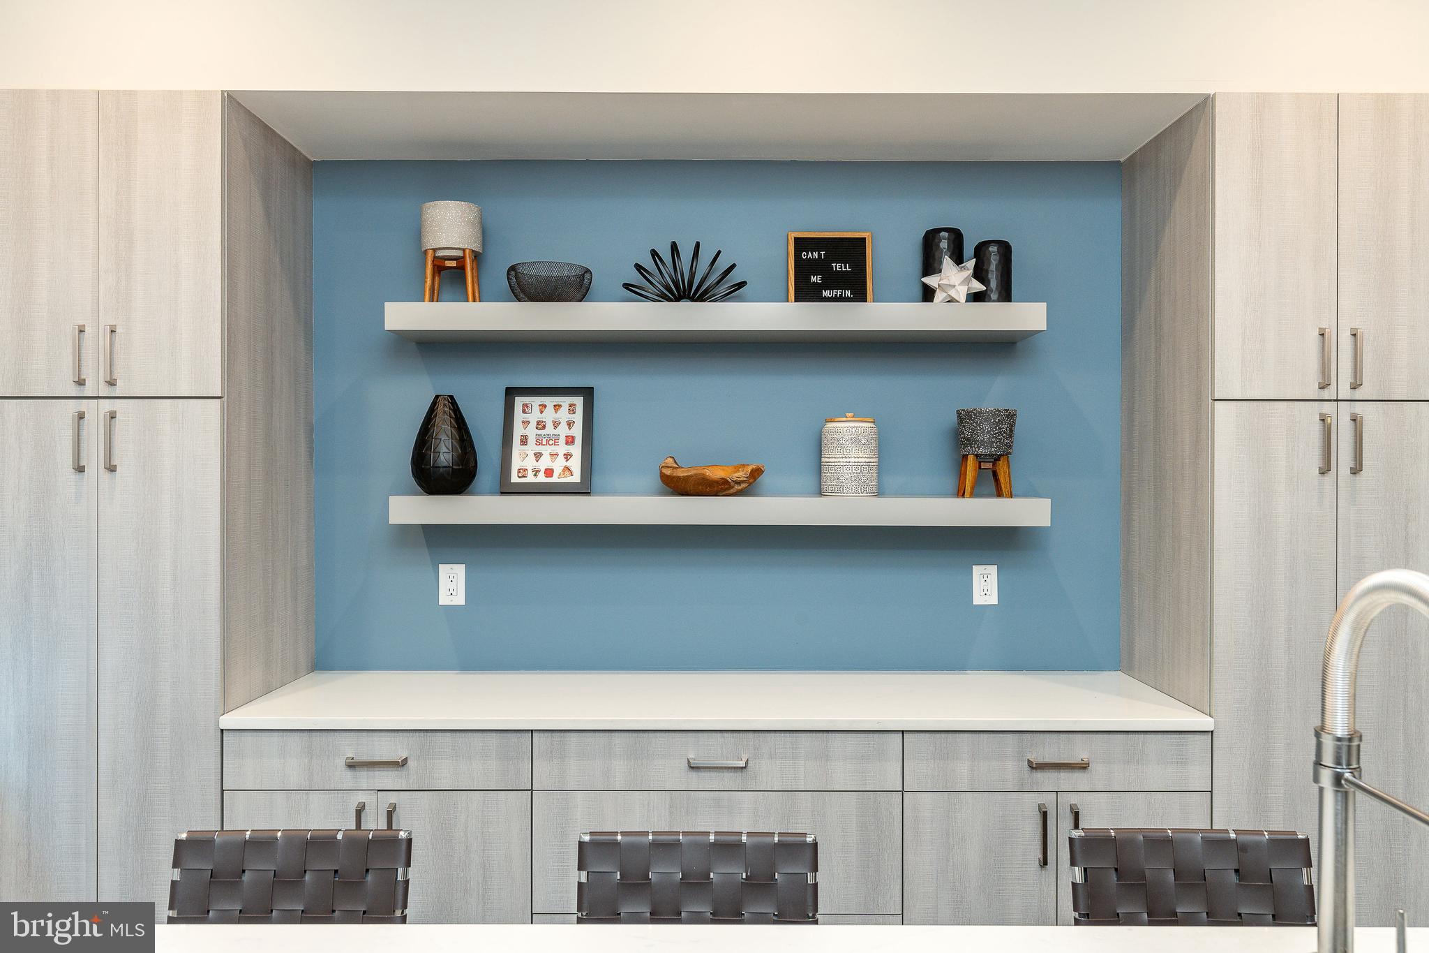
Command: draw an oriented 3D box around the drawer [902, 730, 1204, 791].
[{"bbox_3d":[0.846,0.704,2.950,0.759,0.150,0.460,0,0,0],"label":"drawer"}]

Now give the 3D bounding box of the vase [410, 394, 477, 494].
[{"bbox_3d":[-0.779,-0.089,3.210,0.192,0.289,0.192,0,0,0],"label":"vase"}]

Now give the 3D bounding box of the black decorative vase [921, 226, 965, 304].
[{"bbox_3d":[0.667,-0.599,3.240,0.120,0.238,0.120,0,0,0],"label":"black decorative vase"}]

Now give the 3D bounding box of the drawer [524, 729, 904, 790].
[{"bbox_3d":[0.009,0.697,2.962,0.908,0.149,0.500,0,0,0],"label":"drawer"}]

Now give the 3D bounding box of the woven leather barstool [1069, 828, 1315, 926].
[{"bbox_3d":[0.817,1.062,1.693,0.420,0.912,0.510,0,0,3],"label":"woven leather barstool"}]

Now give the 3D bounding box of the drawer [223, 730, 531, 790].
[{"bbox_3d":[-0.829,0.697,2.962,0.758,0.149,0.500,0,0,0],"label":"drawer"}]

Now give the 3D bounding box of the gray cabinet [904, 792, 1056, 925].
[{"bbox_3d":[0.656,1.085,2.990,0.377,0.620,0.510,0,0,0],"label":"gray cabinet"}]

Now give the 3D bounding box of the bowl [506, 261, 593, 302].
[{"bbox_3d":[-0.472,-0.536,3.200,0.247,0.119,0.247,0,0,0],"label":"bowl"}]

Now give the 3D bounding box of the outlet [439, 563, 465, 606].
[{"bbox_3d":[-0.793,0.327,3.356,0.080,0.124,0.008,0,0,0],"label":"outlet"}]

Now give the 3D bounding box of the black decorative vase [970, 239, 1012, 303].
[{"bbox_3d":[0.812,-0.579,3.236,0.112,0.204,0.112,0,0,0],"label":"black decorative vase"}]

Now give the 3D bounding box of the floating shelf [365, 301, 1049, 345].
[{"bbox_3d":[0.005,-0.440,3.206,1.817,0.075,0.305,0,0,0],"label":"floating shelf"}]

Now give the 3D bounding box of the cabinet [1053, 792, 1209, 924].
[{"bbox_3d":[1.036,1.095,3.020,0.380,0.630,0.560,0,0,0],"label":"cabinet"}]

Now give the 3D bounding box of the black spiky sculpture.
[{"bbox_3d":[-0.086,-0.578,3.215,0.360,0.203,0.200,0,0,0],"label":"black spiky sculpture"}]

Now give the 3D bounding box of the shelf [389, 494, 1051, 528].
[{"bbox_3d":[0.016,0.098,3.205,1.822,0.083,0.300,0,0,0],"label":"shelf"}]

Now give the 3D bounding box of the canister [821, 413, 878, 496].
[{"bbox_3d":[0.391,-0.061,3.200,0.162,0.239,0.162,0,0,0],"label":"canister"}]

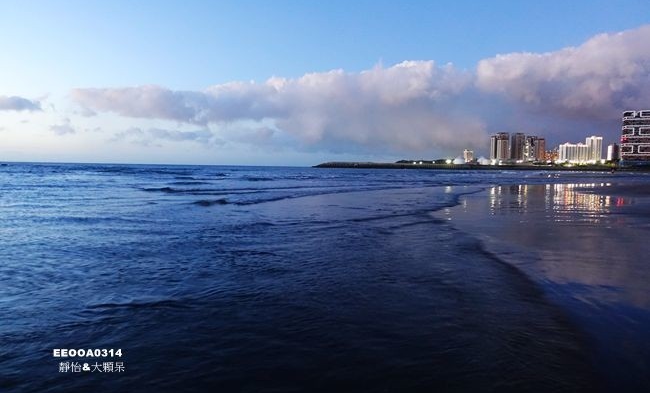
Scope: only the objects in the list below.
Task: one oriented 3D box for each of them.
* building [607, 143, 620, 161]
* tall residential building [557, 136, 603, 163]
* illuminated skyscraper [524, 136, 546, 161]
[{"bbox_3d":[439.410,-68.060,660.000,12.970,27.510,11.670,2,4,12],"label":"building"},{"bbox_3d":[413.560,-75.780,700.000,58.630,40.540,20.520,2,4,12],"label":"tall residential building"},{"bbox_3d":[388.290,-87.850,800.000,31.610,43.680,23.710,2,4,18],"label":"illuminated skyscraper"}]

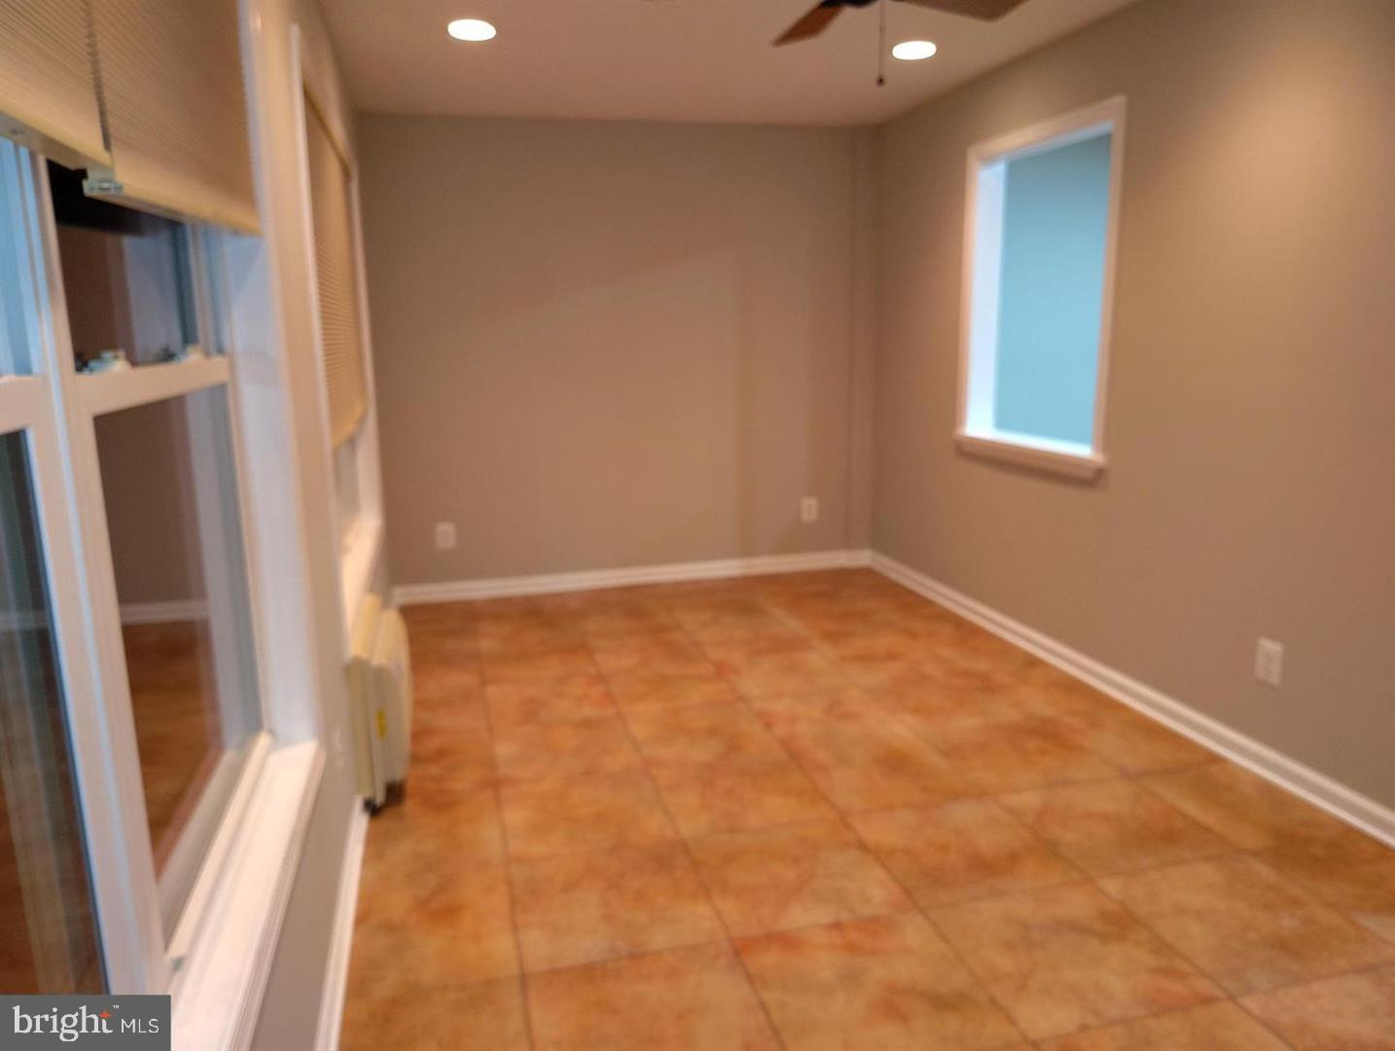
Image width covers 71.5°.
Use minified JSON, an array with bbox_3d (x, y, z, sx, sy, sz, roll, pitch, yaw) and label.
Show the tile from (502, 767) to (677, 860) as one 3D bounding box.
[{"bbox_3d":[-0.318,0.814,2.748,0.453,0.012,0.453,-4,11,-14],"label":"tile"}]

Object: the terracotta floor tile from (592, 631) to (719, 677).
[{"bbox_3d":[-0.220,0.540,4.160,0.455,0.010,0.455,-3,11,-14],"label":"terracotta floor tile"}]

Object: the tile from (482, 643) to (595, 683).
[{"bbox_3d":[-0.663,0.567,4.049,0.455,0.010,0.455,-3,11,-14],"label":"tile"}]

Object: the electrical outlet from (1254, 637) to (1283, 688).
[{"bbox_3d":[1.680,0.403,2.853,0.007,0.119,0.075,-3,11,-14],"label":"electrical outlet"}]

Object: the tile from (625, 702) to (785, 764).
[{"bbox_3d":[0.009,0.704,3.291,0.455,0.010,0.455,-3,11,-14],"label":"tile"}]

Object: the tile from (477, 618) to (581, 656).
[{"bbox_3d":[-0.762,0.490,4.435,0.453,0.012,0.453,-4,11,-14],"label":"tile"}]

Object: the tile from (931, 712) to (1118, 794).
[{"bbox_3d":[1.010,0.731,3.082,0.453,0.012,0.453,-4,11,-14],"label":"tile"}]

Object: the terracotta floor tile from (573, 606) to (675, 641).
[{"bbox_3d":[-0.335,0.458,4.595,0.455,0.010,0.455,-3,11,-14],"label":"terracotta floor tile"}]

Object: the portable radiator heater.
[{"bbox_3d":[-0.974,0.521,3.041,0.148,0.465,0.690,-4,11,-14],"label":"portable radiator heater"}]

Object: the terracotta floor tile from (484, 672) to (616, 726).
[{"bbox_3d":[-0.548,0.649,3.614,0.455,0.010,0.455,-3,11,-14],"label":"terracotta floor tile"}]

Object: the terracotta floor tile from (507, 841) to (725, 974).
[{"bbox_3d":[-0.203,0.897,2.314,0.453,0.012,0.453,-4,11,-14],"label":"terracotta floor tile"}]

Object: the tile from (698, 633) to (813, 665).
[{"bbox_3d":[0.236,0.517,4.232,0.453,0.012,0.453,-4,11,-14],"label":"tile"}]

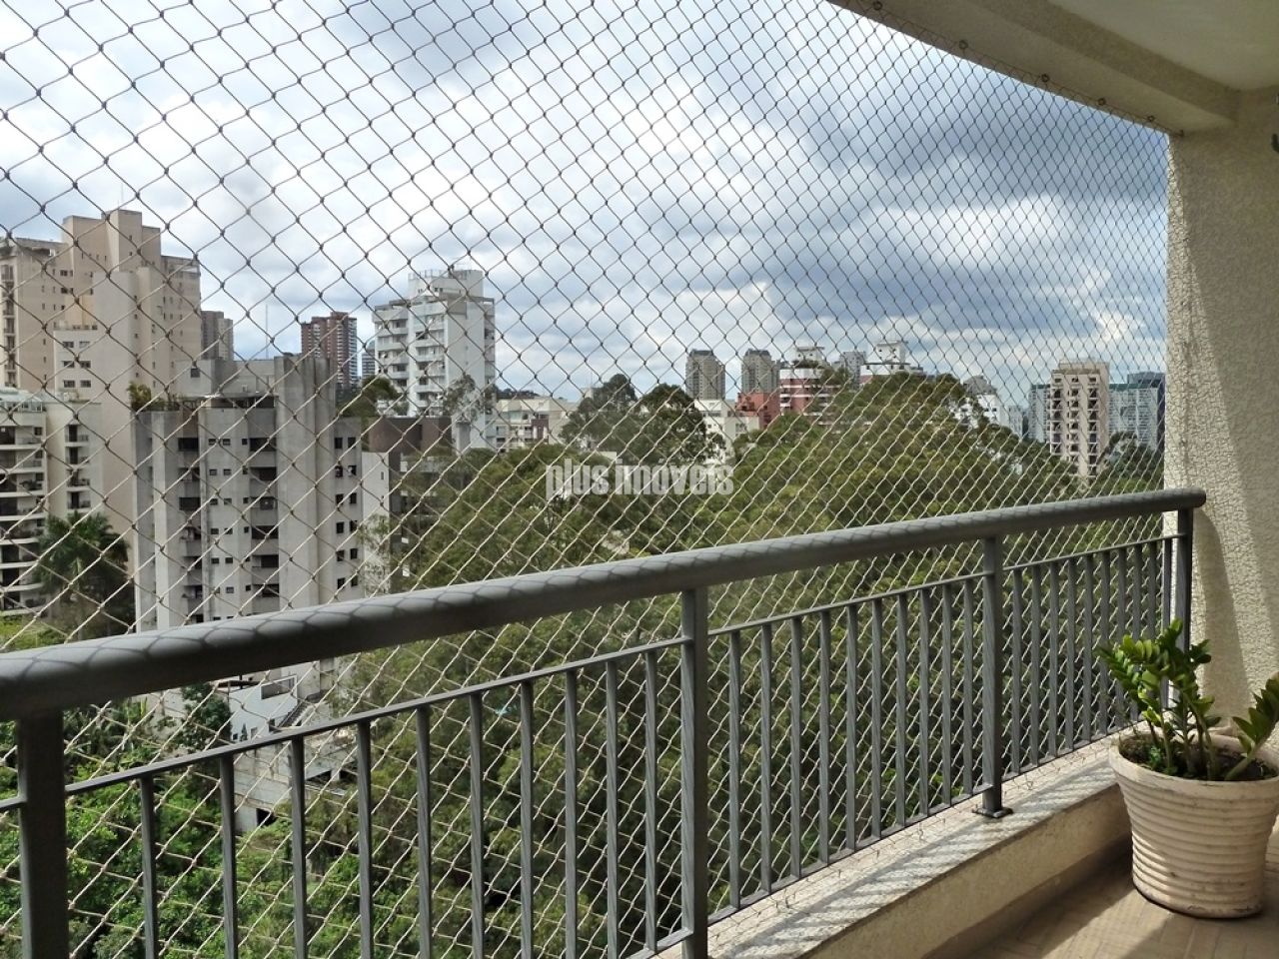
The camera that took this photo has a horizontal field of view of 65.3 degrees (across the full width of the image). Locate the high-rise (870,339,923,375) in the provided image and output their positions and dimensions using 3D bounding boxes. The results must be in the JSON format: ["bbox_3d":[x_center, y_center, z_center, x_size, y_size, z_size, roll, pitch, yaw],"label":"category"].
[{"bbox_3d":[80.520,-26.480,317.120,17.000,34.210,17.000,1,3,25],"label":"high-rise"}]

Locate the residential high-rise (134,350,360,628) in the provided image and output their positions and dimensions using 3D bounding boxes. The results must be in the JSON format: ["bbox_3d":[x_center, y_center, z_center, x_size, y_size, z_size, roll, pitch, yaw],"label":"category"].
[{"bbox_3d":[-40.350,4.110,104.500,20.800,32.500,17.000,-1,2,-20],"label":"residential high-rise"}]

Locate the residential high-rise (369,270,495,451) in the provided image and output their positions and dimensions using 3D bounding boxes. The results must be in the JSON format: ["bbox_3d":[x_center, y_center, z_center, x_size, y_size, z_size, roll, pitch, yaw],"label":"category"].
[{"bbox_3d":[-41.710,-23.120,204.150,23.500,39.100,13.000,2,4,42],"label":"residential high-rise"}]

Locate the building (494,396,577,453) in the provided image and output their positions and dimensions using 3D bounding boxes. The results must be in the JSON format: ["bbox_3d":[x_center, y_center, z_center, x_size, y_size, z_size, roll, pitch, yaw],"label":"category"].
[{"bbox_3d":[-28.130,-13.520,274.000,17.000,17.000,16.000,0,2,19],"label":"building"}]

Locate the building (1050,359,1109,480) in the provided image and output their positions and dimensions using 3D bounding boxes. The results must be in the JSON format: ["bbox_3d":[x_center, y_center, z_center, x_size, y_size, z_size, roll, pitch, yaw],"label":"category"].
[{"bbox_3d":[117.530,-12.940,267.000,13.300,36.000,15.000,1,2,32],"label":"building"}]

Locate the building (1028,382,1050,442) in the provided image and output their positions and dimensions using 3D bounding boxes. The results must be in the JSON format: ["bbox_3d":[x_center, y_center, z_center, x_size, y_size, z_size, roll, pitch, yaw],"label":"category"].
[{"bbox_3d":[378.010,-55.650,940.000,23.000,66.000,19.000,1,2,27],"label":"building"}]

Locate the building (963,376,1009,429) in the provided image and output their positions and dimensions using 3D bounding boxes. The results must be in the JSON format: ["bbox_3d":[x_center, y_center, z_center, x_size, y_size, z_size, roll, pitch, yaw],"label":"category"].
[{"bbox_3d":[102.780,-16.950,297.000,11.500,26.000,12.000,1,2,27],"label":"building"}]

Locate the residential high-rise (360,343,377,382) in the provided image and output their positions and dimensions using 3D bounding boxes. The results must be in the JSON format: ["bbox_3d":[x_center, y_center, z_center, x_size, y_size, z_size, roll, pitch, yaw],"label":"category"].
[{"bbox_3d":[-237.430,-103.210,896.200,24.000,42.010,22.000,0,3,-6],"label":"residential high-rise"}]

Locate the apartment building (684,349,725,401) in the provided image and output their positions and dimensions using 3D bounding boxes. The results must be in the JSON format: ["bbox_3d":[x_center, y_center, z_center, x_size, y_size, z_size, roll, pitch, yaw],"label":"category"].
[{"bbox_3d":[57.730,-74.090,880.000,34.000,78.000,30.000,0,2,4],"label":"apartment building"}]

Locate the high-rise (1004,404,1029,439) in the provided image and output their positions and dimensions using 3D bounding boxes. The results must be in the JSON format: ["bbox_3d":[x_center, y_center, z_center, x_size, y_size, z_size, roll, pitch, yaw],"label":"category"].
[{"bbox_3d":[299.660,-42.790,798.880,18.000,31.960,16.000,1,3,20],"label":"high-rise"}]

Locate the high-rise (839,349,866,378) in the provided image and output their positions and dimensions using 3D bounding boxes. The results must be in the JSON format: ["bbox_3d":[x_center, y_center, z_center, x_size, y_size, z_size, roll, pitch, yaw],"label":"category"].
[{"bbox_3d":[164.860,-74.910,767.370,18.000,45.960,18.000,1,3,18],"label":"high-rise"}]

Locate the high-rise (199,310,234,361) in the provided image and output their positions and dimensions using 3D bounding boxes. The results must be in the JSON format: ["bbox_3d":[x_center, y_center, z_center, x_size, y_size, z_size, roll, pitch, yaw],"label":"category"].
[{"bbox_3d":[-344.820,-105.540,811.010,28.000,62.240,24.000,-1,3,-14],"label":"high-rise"}]

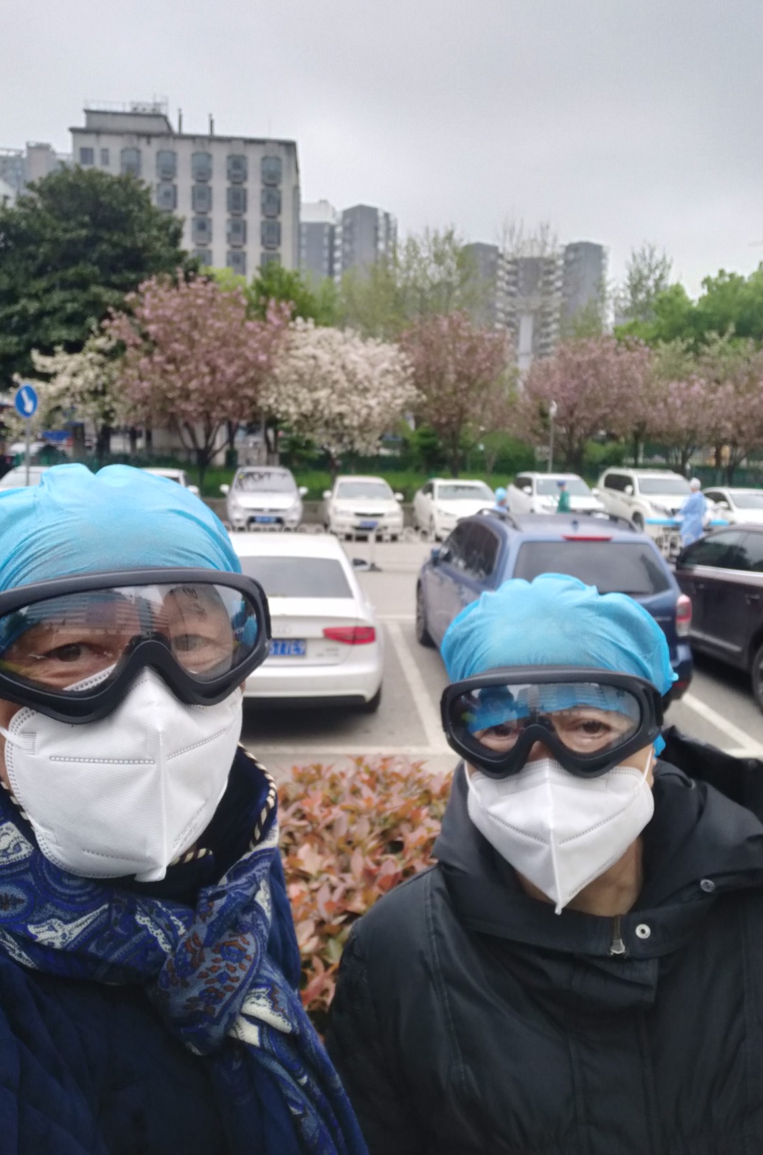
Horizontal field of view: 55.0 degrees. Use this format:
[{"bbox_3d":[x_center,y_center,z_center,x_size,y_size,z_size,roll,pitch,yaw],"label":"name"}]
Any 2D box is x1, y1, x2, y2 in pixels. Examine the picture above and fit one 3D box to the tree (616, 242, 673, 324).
[{"bbox_3d":[17.134,-14.606,50.000,4.800,16.240,4.800,6,11,17],"label":"tree"}]

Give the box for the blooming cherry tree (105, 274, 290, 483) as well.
[{"bbox_3d":[-6.401,-6.885,25.500,6.432,7.218,6.000,1,10,-5],"label":"blooming cherry tree"}]

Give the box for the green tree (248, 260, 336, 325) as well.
[{"bbox_3d":[-4.699,-10.568,38.000,5.400,11.170,5.400,1,11,-7],"label":"green tree"}]

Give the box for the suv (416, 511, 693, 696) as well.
[{"bbox_3d":[1.467,0.157,7.919,1.800,1.710,4.580,1,10,-5],"label":"suv"}]

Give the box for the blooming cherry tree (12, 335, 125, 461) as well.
[{"bbox_3d":[-11.454,-6.478,27.500,4.399,5.322,4.500,1,10,-5],"label":"blooming cherry tree"}]

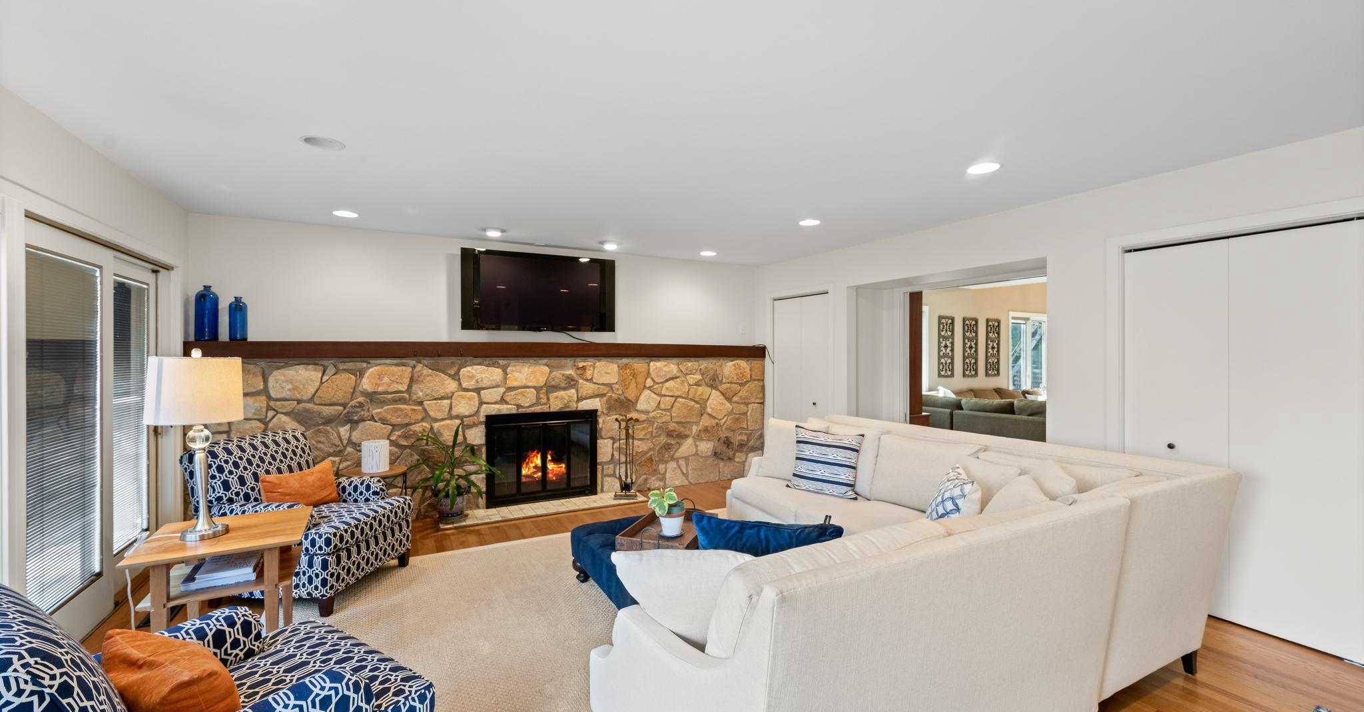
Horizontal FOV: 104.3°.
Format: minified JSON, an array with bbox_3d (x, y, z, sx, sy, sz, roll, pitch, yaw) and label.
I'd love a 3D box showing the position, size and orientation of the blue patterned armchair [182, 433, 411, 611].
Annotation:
[{"bbox_3d":[-2.282,0.954,3.220,0.880,0.890,0.750,0,0,5],"label":"blue patterned armchair"}]

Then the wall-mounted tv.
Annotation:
[{"bbox_3d":[-1.294,-0.589,4.955,1.420,0.722,0.100,0,0,-28],"label":"wall-mounted tv"}]

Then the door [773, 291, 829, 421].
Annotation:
[{"bbox_3d":[1.269,0.389,5.700,0.040,2.000,0.860,0,0,-28],"label":"door"}]

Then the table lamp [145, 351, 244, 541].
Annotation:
[{"bbox_3d":[-2.087,0.373,2.297,0.325,0.793,0.325,0,0,-28],"label":"table lamp"}]

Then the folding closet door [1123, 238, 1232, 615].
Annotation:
[{"bbox_3d":[2.764,0.387,2.973,0.040,2.000,0.460,0,0,-28],"label":"folding closet door"}]

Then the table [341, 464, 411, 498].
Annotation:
[{"bbox_3d":[-2.275,1.125,3.928,0.455,0.545,0.455,0,0,-28],"label":"table"}]

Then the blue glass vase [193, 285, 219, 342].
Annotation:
[{"bbox_3d":[-3.442,-0.304,3.845,0.126,0.410,0.126,0,0,-28],"label":"blue glass vase"}]

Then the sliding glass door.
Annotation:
[{"bbox_3d":[-3.132,0.400,2.883,0.090,1.990,1.520,0,0,-28],"label":"sliding glass door"}]

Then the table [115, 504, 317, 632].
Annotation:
[{"bbox_3d":[-1.973,1.085,2.320,0.555,0.630,0.570,0,0,-28],"label":"table"}]

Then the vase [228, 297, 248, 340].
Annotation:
[{"bbox_3d":[-3.279,-0.266,3.932,0.105,0.334,0.105,0,0,-28],"label":"vase"}]

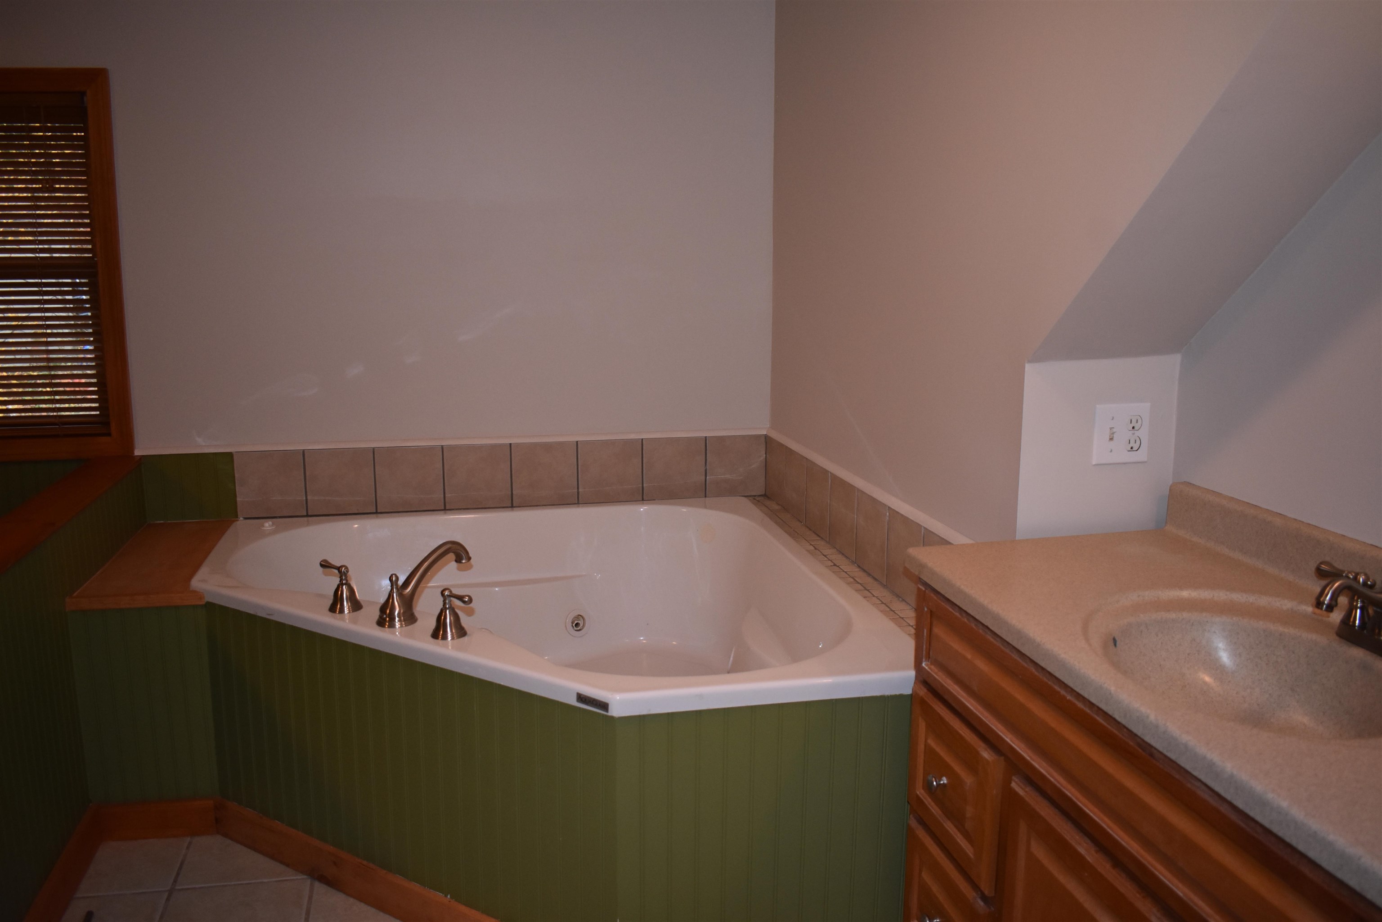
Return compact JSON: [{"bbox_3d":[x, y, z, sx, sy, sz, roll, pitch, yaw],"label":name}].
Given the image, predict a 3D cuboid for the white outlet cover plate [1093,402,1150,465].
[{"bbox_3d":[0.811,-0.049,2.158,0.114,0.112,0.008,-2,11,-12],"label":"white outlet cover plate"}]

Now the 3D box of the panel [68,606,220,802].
[{"bbox_3d":[-1.318,0.586,2.791,0.299,0.497,0.012,-2,11,-12],"label":"panel"}]

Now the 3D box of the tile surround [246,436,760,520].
[{"bbox_3d":[-0.560,0.044,3.624,1.655,0.201,0.015,-2,11,-12],"label":"tile surround"}]

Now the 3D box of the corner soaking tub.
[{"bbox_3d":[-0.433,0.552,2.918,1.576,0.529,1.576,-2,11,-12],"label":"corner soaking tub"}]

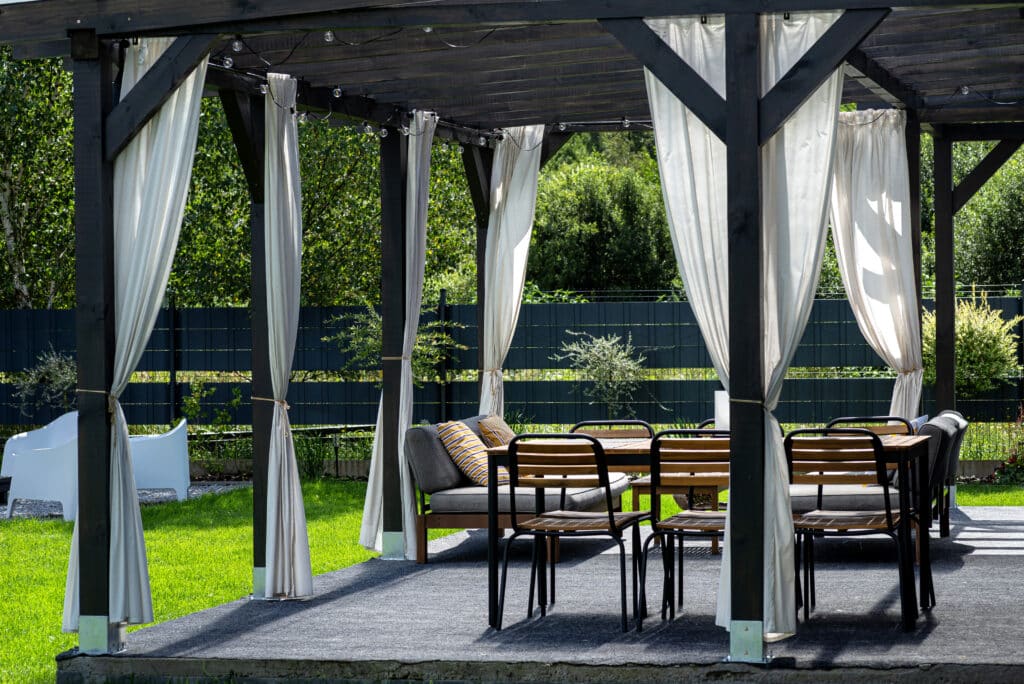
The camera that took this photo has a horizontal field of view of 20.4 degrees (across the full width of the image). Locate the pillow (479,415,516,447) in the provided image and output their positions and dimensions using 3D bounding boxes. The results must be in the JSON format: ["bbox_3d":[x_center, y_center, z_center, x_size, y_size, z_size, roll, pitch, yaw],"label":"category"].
[{"bbox_3d":[0.028,0.622,16.219,0.150,0.440,0.460,-39,-8,10],"label":"pillow"}]

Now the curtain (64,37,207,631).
[{"bbox_3d":[-1.499,-0.034,11.330,0.500,2.340,0.220,-1,0,14],"label":"curtain"}]

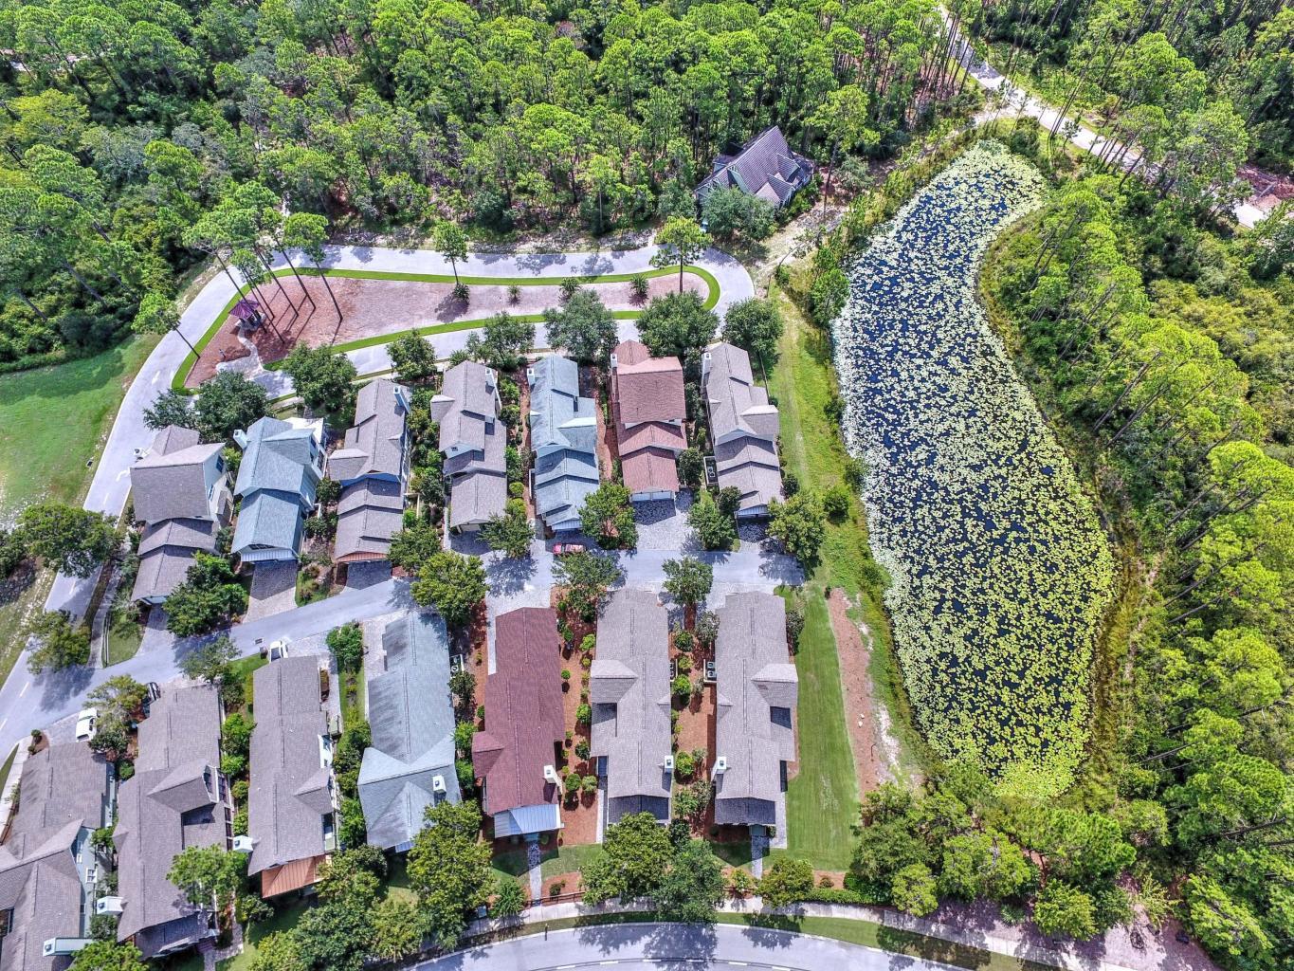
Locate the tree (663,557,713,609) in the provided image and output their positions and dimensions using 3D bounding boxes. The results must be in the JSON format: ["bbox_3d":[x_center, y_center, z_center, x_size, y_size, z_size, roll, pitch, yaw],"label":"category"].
[{"bbox_3d":[5.470,13.350,100.415,6.840,6.800,7.030,-1,58,1],"label":"tree"}]

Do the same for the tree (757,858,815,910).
[{"bbox_3d":[15.468,44.654,83.948,5.700,6.300,5.700,0,59,0],"label":"tree"}]

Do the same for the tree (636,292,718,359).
[{"bbox_3d":[4.958,-26.162,125.066,12.200,10.000,12.200,0,59,0],"label":"tree"}]

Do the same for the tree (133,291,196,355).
[{"bbox_3d":[-79.000,-25.809,123.830,6.500,14.300,6.500,0,59,0],"label":"tree"}]

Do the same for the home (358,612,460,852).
[{"bbox_3d":[-29.659,29.875,93.602,11.000,8.400,28.600,-11,59,-6],"label":"home"}]

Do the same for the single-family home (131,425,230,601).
[{"bbox_3d":[-68.000,3.113,109.251,11.400,9.500,26.600,-5,59,-3],"label":"single-family home"}]

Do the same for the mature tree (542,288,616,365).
[{"bbox_3d":[-10.959,-25.825,124.434,11.400,10.600,11.400,0,59,0],"label":"mature tree"}]

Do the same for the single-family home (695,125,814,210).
[{"bbox_3d":[21.124,-61.150,146.852,17.950,9.490,25.270,36,65,19],"label":"single-family home"}]

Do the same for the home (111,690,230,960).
[{"bbox_3d":[-56.471,38.619,88.549,11.900,8.400,29.100,-17,59,-10],"label":"home"}]

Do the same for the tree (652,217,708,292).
[{"bbox_3d":[5.809,-39.612,132.445,9.400,15.300,9.000,-1,58,0],"label":"tree"}]

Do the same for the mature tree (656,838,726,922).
[{"bbox_3d":[4.904,44.380,84.110,7.700,8.200,8.200,-1,58,0],"label":"mature tree"}]

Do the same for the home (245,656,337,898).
[{"bbox_3d":[-42.530,33.166,88.776,9.180,9.590,27.230,-13,59,-8],"label":"home"}]

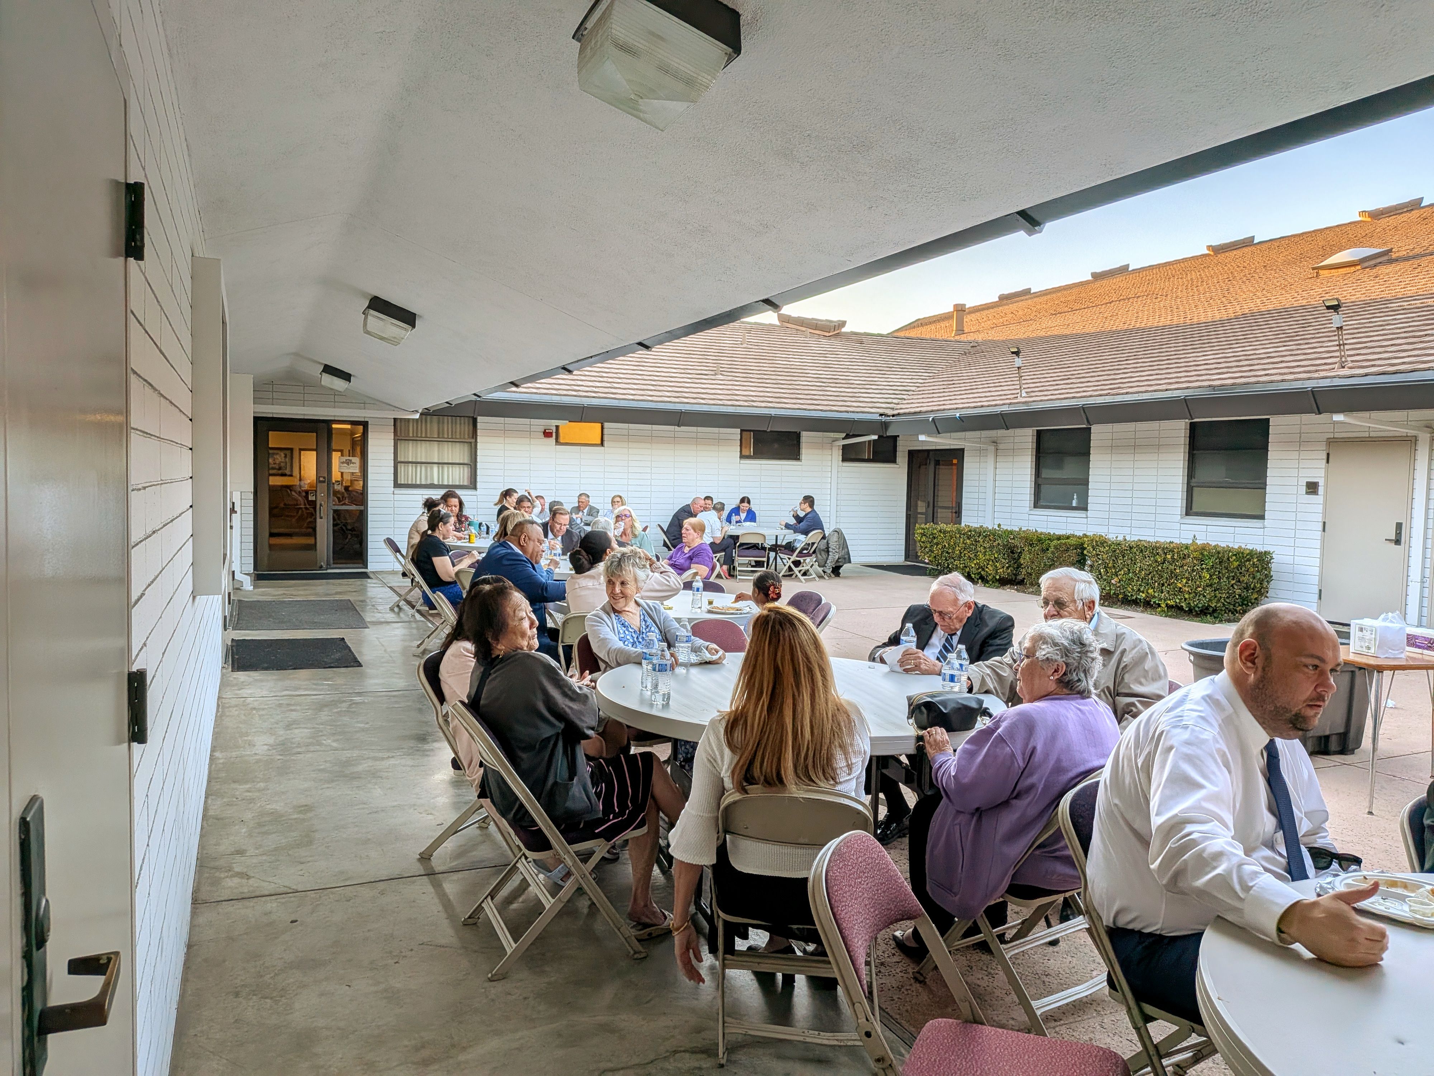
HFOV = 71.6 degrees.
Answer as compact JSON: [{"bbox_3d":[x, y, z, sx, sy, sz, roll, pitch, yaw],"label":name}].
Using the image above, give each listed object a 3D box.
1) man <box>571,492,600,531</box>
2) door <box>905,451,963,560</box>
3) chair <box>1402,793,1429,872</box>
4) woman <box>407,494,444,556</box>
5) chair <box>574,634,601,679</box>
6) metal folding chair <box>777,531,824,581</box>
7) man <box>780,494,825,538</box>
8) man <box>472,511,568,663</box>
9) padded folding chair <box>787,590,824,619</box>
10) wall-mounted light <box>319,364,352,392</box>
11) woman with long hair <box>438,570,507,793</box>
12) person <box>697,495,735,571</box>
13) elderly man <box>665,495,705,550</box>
[{"bbox_3d":[-1.893,-0.037,14.300,0.520,1.240,0.700,2,4,14],"label":"man"},{"bbox_3d":[3.899,-0.540,17.819,0.100,2.090,1.590,0,4,-25],"label":"door"},{"bbox_3d":[1.910,1.014,2.210,0.460,0.770,0.520,1,3,-5],"label":"chair"},{"bbox_3d":[-2.800,0.168,10.200,0.800,1.240,0.500,1,3,-3],"label":"woman"},{"bbox_3d":[-0.380,0.845,4.600,0.460,0.780,0.490,-1,4,-37],"label":"chair"},{"bbox_3d":[1.261,0.246,14.651,0.520,0.760,0.470,3,4,28],"label":"metal folding chair"},{"bbox_3d":[1.300,-0.020,15.100,0.820,1.250,0.540,1,3,-1],"label":"man"},{"bbox_3d":[-1.060,0.478,5.780,0.880,1.220,0.620,0,4,-21],"label":"man"},{"bbox_3d":[0.367,0.732,6.402,0.530,0.760,0.460,-1,4,-34],"label":"padded folding chair"},{"bbox_3d":[-4.869,-2.019,12.674,0.335,0.240,0.290,20,-5,-25],"label":"wall-mounted light"},{"bbox_3d":[-0.720,0.662,3.800,0.780,1.100,0.480,3,4,19],"label":"woman with long hair"},{"bbox_3d":[0.008,0.037,14.550,0.750,1.150,0.500,-1,4,-35],"label":"person"},{"bbox_3d":[-0.415,-0.027,15.050,0.800,1.200,0.520,2,3,7],"label":"elderly man"}]

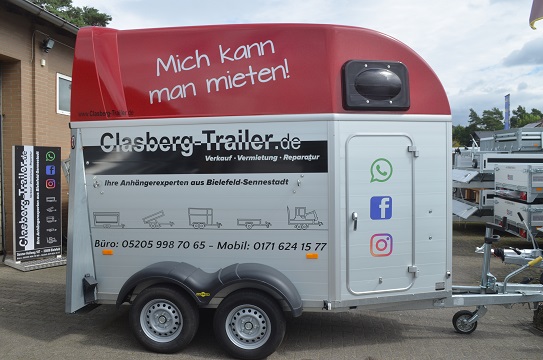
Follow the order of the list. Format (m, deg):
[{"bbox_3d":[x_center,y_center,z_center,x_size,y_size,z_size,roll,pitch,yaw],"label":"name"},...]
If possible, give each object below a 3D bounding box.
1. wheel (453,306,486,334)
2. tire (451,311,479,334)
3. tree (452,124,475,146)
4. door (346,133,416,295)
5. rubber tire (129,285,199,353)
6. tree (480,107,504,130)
[{"bbox_3d":[1.885,1.339,4.300,0.310,0.265,0.095,0,1,11],"label":"wheel"},{"bbox_3d":[1.847,1.357,4.300,0.225,0.225,0.070,0,1,11],"label":"tire"},{"bbox_3d":[24.525,-3.491,58.089,3.800,7.273,3.800,0,1,0],"label":"tree"},{"bbox_3d":[0.940,0.287,3.865,0.655,1.375,0.045,-1,1,-14],"label":"door"},{"bbox_3d":[-0.909,1.190,3.900,0.590,0.585,0.180,0,1,11],"label":"rubber tire"},{"bbox_3d":[31.802,-5.303,65.129,4.000,10.551,4.000,0,1,0],"label":"tree"}]

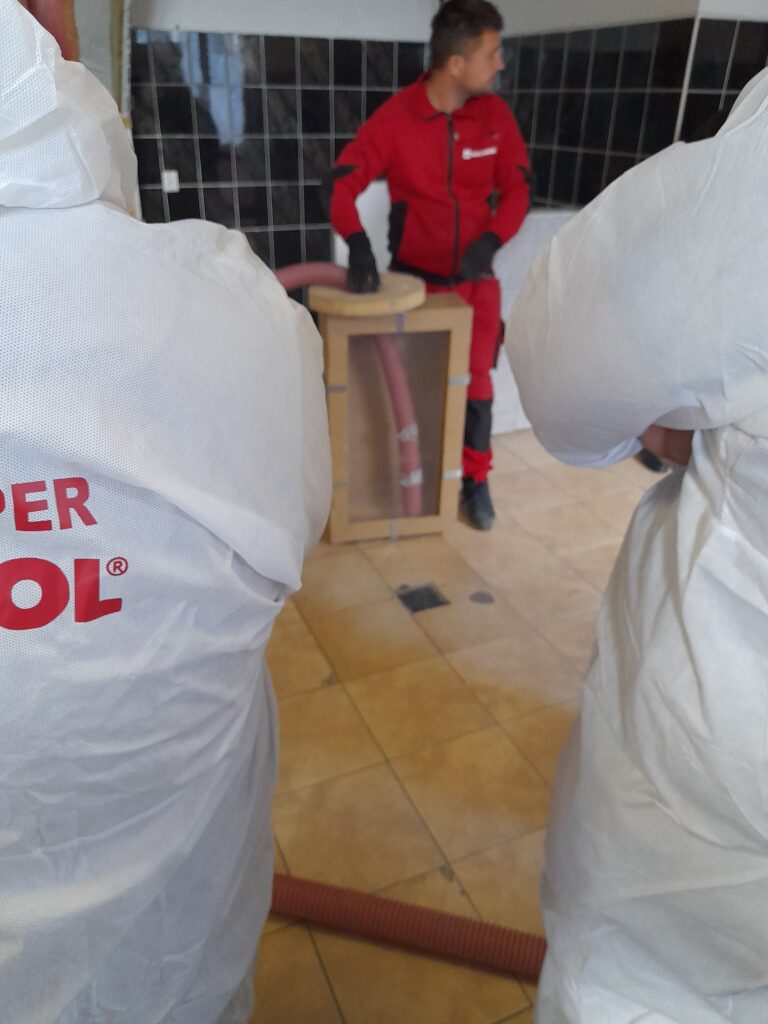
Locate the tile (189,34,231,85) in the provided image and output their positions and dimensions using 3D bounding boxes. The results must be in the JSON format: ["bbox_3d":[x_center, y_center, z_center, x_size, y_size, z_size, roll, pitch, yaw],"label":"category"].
[{"bbox_3d":[-0.951,-2.450,3.990,0.198,0.248,0.010,-11,31,-21],"label":"tile"}]

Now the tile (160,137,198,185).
[{"bbox_3d":[-1.141,-1.966,4.154,0.200,0.250,0.010,-11,31,-21],"label":"tile"}]

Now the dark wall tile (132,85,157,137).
[{"bbox_3d":[-1.332,-2.165,3.985,0.200,0.250,0.010,-11,31,-21],"label":"dark wall tile"}]

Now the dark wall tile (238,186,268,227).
[{"bbox_3d":[-0.776,-1.820,4.423,0.200,0.250,0.010,-11,31,-21],"label":"dark wall tile"}]

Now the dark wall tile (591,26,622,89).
[{"bbox_3d":[0.993,-2.008,3.285,0.010,0.242,0.200,-11,31,-21],"label":"dark wall tile"}]

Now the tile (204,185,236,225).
[{"bbox_3d":[-0.964,-1.787,4.355,0.198,0.248,0.010,-11,31,-21],"label":"tile"}]

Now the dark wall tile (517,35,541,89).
[{"bbox_3d":[0.746,-2.280,3.767,0.010,0.242,0.200,-11,31,-21],"label":"dark wall tile"}]

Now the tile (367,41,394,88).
[{"bbox_3d":[-0.026,-2.626,4.353,0.200,0.242,0.010,-11,31,-21],"label":"tile"}]

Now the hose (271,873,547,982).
[{"bbox_3d":[0.040,0.854,1.528,0.680,0.077,0.080,8,30,12],"label":"hose"}]

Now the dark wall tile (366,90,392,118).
[{"bbox_3d":[-0.031,-2.415,4.483,0.198,0.248,0.010,-11,31,-21],"label":"dark wall tile"}]

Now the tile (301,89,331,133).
[{"bbox_3d":[-0.401,-2.341,4.335,0.198,0.248,0.010,-11,31,-21],"label":"tile"}]

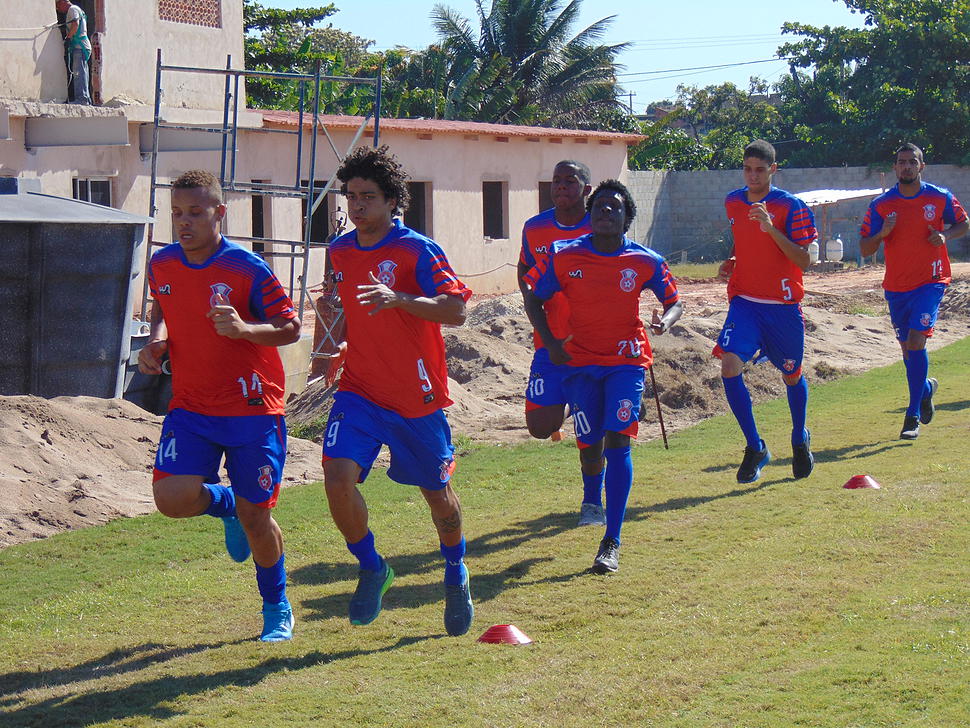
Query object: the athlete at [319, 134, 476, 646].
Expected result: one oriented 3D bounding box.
[{"bbox_3d":[-0.304,0.098,10.750,0.560,1.740,0.750,1,4,30],"label":"athlete"}]

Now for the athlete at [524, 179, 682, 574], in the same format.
[{"bbox_3d":[0.503,0.053,12.850,0.630,1.670,0.750,-1,3,10],"label":"athlete"}]

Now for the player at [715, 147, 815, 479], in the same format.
[{"bbox_3d":[1.483,-0.278,16.000,0.560,1.790,0.720,1,4,30],"label":"player"}]

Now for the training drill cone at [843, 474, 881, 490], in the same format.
[{"bbox_3d":[1.965,0.619,15.800,0.197,0.052,0.197,-1,3,0],"label":"training drill cone"}]

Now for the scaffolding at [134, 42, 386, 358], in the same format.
[{"bbox_3d":[-1.959,-1.195,26.300,1.500,3.000,1.880,5,3,14],"label":"scaffolding"}]

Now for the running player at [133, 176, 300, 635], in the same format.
[{"bbox_3d":[-0.952,0.145,10.850,0.570,1.690,0.750,1,4,30],"label":"running player"}]

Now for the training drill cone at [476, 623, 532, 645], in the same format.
[{"bbox_3d":[0.069,0.953,10.680,0.197,0.052,0.197,-1,3,0],"label":"training drill cone"}]

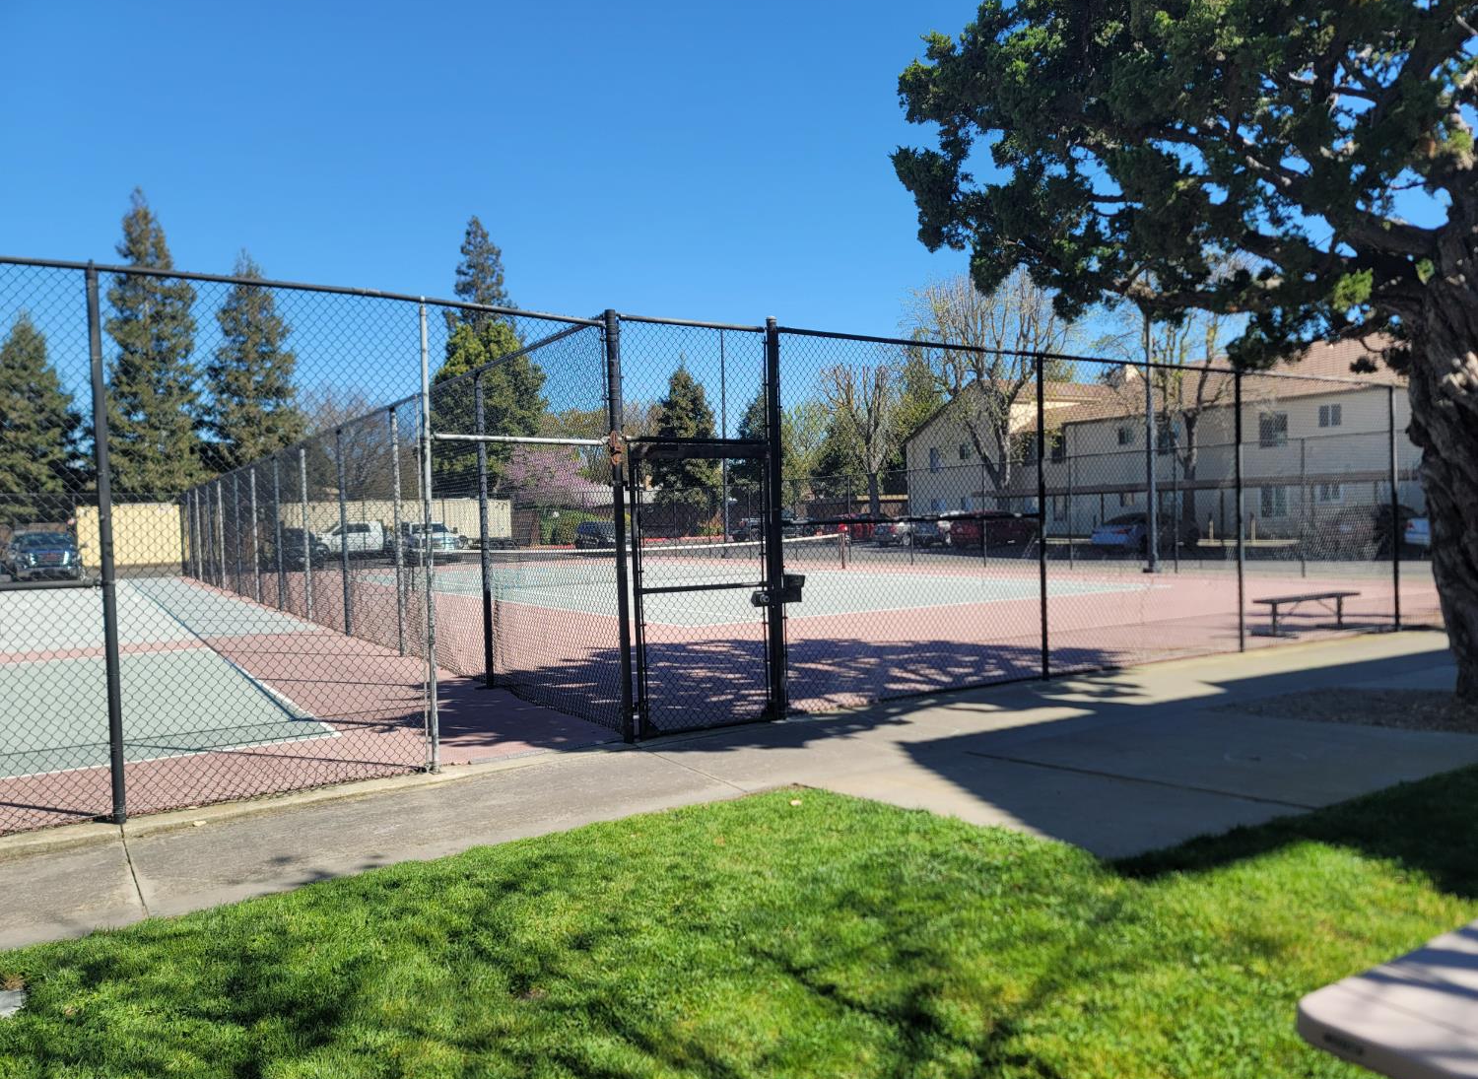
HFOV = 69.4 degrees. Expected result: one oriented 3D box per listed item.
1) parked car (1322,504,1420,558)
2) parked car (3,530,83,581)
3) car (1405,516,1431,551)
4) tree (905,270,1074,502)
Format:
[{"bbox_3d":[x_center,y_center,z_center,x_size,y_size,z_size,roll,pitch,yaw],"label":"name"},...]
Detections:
[{"bbox_3d":[19.812,-0.351,32.423,4.600,1.600,1.860,-2,1,-32],"label":"parked car"},{"bbox_3d":[-26.137,0.523,40.508,2.050,1.860,5.400,-2,1,-32],"label":"parked car"},{"bbox_3d":[21.972,-0.341,31.688,4.700,1.460,1.830,-2,1,-32],"label":"car"},{"bbox_3d":[12.582,-6.778,54.375,8.600,14.000,8.600,-2,1,-32],"label":"tree"}]

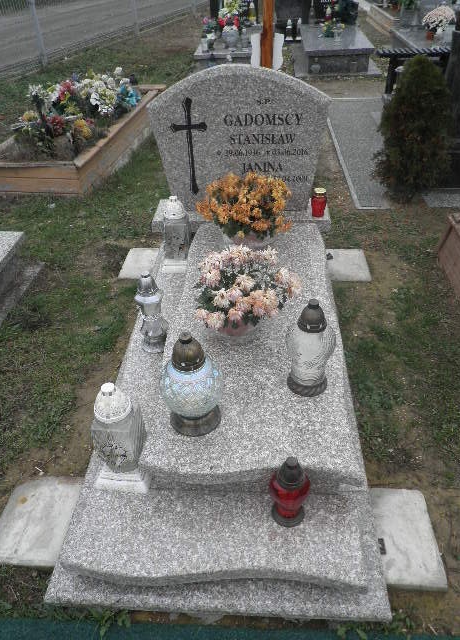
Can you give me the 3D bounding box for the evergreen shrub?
[{"bbox_3d":[1.120,-1.166,3.034,0.450,0.784,0.450,1,39,4],"label":"evergreen shrub"}]

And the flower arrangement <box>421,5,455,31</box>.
[{"bbox_3d":[2.475,-3.577,5.912,0.400,0.300,0.380,1,38,4],"label":"flower arrangement"}]

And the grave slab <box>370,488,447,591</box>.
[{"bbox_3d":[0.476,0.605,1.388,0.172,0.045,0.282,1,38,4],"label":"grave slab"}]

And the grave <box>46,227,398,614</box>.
[{"bbox_3d":[0.022,0.103,1.976,0.854,0.145,1.940,1,38,4],"label":"grave"}]

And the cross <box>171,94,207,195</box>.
[{"bbox_3d":[-0.202,-0.876,2.561,0.184,0.496,0.015,1,38,4],"label":"cross"}]

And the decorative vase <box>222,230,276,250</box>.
[{"bbox_3d":[0.093,-0.409,2.327,0.190,0.130,0.190,1,39,4],"label":"decorative vase"}]

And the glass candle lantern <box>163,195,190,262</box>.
[{"bbox_3d":[-0.255,-0.401,2.289,0.117,0.362,0.117,1,39,4],"label":"glass candle lantern"}]

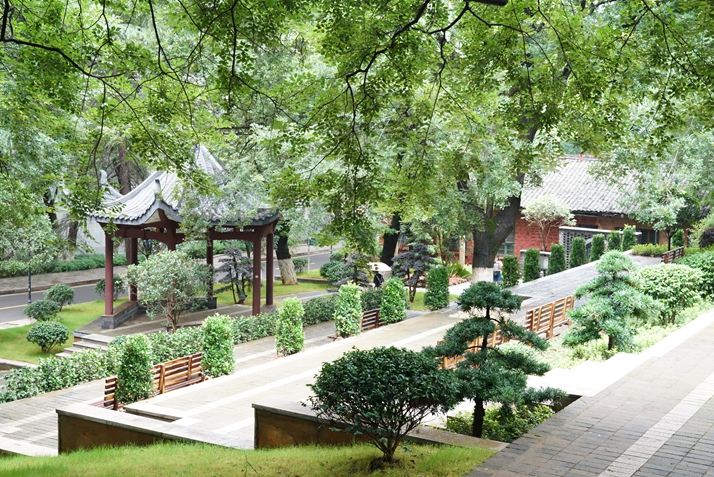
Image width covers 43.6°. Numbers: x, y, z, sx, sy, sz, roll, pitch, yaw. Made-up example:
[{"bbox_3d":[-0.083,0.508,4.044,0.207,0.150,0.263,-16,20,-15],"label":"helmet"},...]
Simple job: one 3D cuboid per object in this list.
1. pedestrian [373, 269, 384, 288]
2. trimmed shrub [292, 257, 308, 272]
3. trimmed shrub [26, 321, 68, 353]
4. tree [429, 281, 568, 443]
[{"bbox_3d":[1.035,2.285,42.066,0.400,1.660,0.520,-1,5,-12],"label":"pedestrian"},{"bbox_3d":[-3.290,1.530,52.036,0.932,0.908,0.930,0,5,0],"label":"trimmed shrub"},{"bbox_3d":[-10.224,3.268,29.543,1.387,1.089,1.350,0,5,0],"label":"trimmed shrub"},{"bbox_3d":[2.263,2.040,14.805,2.239,2.640,2.100,0,5,0],"label":"tree"}]

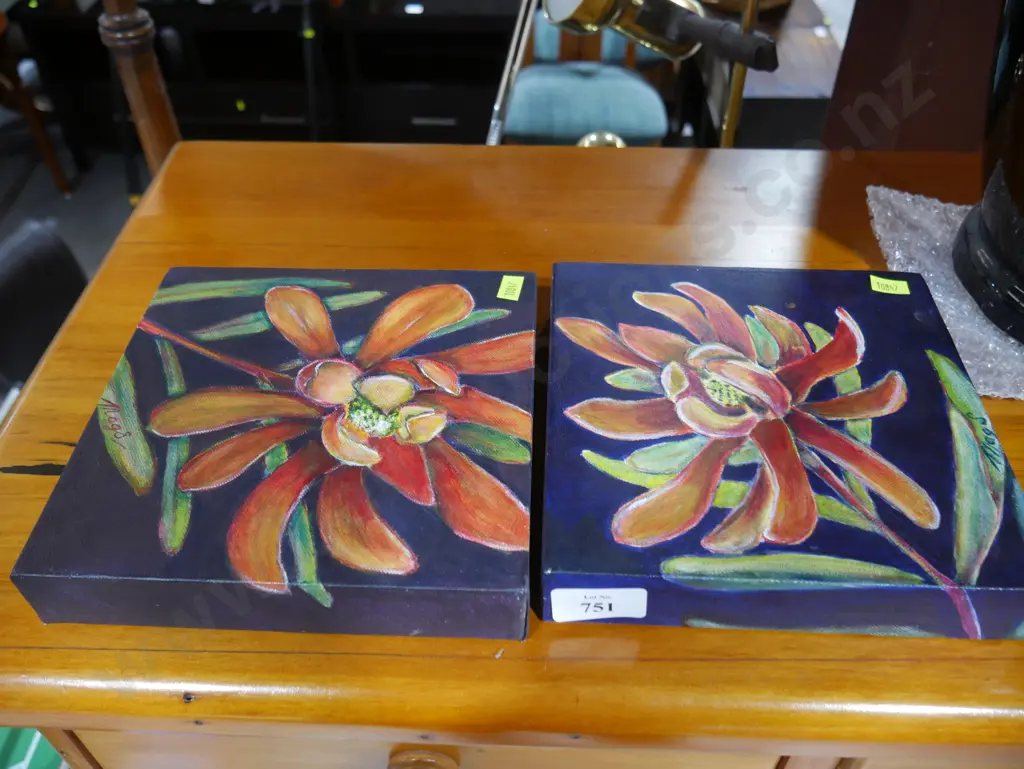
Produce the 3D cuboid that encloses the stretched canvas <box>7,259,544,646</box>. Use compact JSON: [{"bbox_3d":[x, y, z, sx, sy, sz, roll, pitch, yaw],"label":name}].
[{"bbox_3d":[-0.091,0.020,0.405,0.203,0.037,0.201,1,44,2],"label":"stretched canvas"}]

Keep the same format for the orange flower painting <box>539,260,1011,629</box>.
[{"bbox_3d":[0.120,0.019,0.404,0.204,0.037,0.202,2,44,2],"label":"orange flower painting"}]

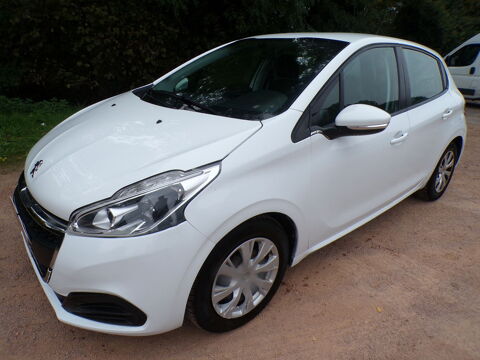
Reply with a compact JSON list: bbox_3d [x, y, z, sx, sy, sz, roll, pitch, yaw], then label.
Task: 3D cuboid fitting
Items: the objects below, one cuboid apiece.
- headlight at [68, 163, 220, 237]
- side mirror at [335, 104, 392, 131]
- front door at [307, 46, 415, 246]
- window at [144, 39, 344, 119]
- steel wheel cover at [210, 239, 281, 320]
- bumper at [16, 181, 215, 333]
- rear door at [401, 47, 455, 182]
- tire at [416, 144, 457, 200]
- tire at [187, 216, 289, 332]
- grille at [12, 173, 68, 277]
[{"bbox_3d":[-0.367,0.086,1.323,0.560,0.295,0.390,-16,27,-39],"label":"headlight"},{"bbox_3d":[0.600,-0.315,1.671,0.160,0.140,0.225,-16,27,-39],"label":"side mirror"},{"bbox_3d":[0.716,-0.264,2.053,1.130,1.120,0.295,-16,27,-39],"label":"front door"},{"bbox_3d":[-0.053,-0.738,2.175,1.000,0.130,1.320,-39,40,-25],"label":"window"},{"bbox_3d":[0.022,0.457,1.588,0.420,0.420,0.060,-16,27,-39],"label":"steel wheel cover"},{"bbox_3d":[-0.880,0.194,1.782,0.585,0.550,1.720,-16,27,-39],"label":"bumper"},{"bbox_3d":[1.433,-0.476,2.647,0.840,1.060,0.290,-16,27,-39],"label":"rear door"},{"bbox_3d":[1.881,-0.106,3.223,0.618,0.617,0.195,-16,27,-39],"label":"tire"},{"bbox_3d":[-0.025,0.433,1.637,0.618,0.617,0.195,-16,27,-39],"label":"tire"},{"bbox_3d":[-1.028,0.161,1.628,0.165,0.390,0.880,-16,27,-39],"label":"grille"}]

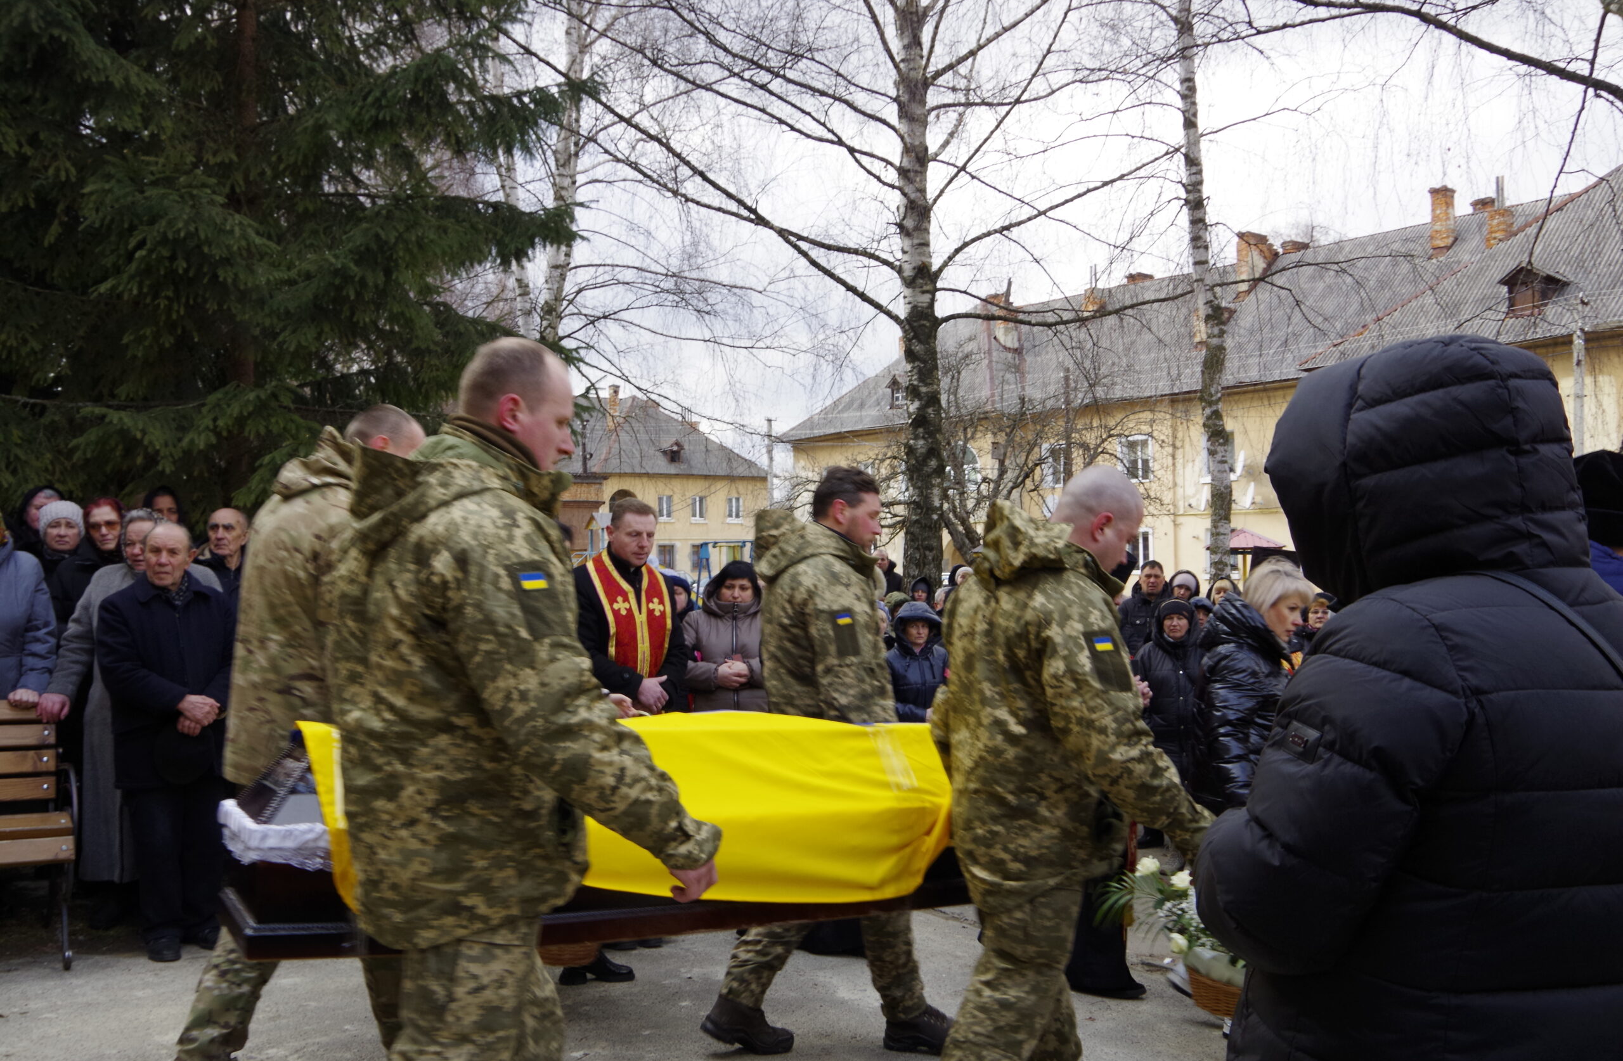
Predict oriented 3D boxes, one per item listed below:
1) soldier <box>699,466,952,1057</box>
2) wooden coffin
[{"bbox_3d":[0.049,0.687,3.618,0.740,1.760,0.580,0,-2,-15],"label":"soldier"},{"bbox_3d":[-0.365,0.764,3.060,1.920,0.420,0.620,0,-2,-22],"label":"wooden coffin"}]

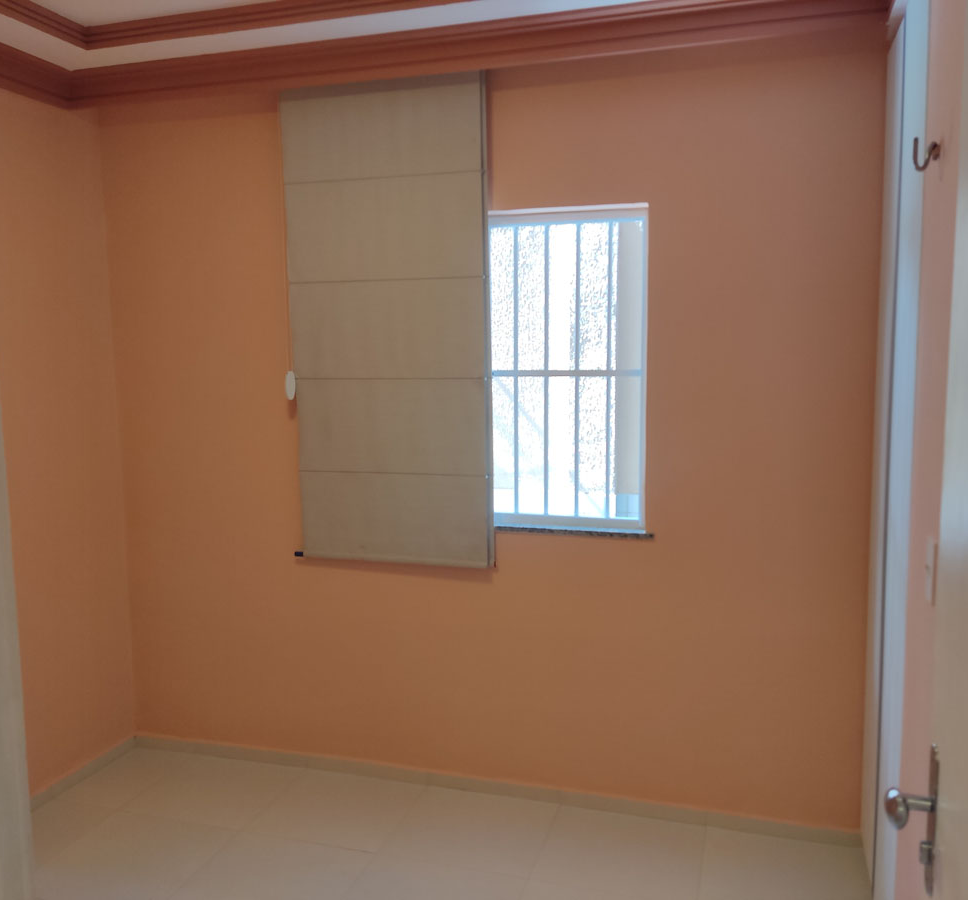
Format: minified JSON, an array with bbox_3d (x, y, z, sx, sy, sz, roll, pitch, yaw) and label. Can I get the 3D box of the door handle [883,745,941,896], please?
[{"bbox_3d":[0.484,0.426,0.990,0.054,0.164,0.060,1,6,17],"label":"door handle"}]

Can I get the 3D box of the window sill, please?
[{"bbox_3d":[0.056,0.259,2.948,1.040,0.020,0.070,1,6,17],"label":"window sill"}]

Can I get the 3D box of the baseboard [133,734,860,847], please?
[{"bbox_3d":[-0.106,1.184,3.081,2.668,0.051,0.012,1,6,17],"label":"baseboard"}]

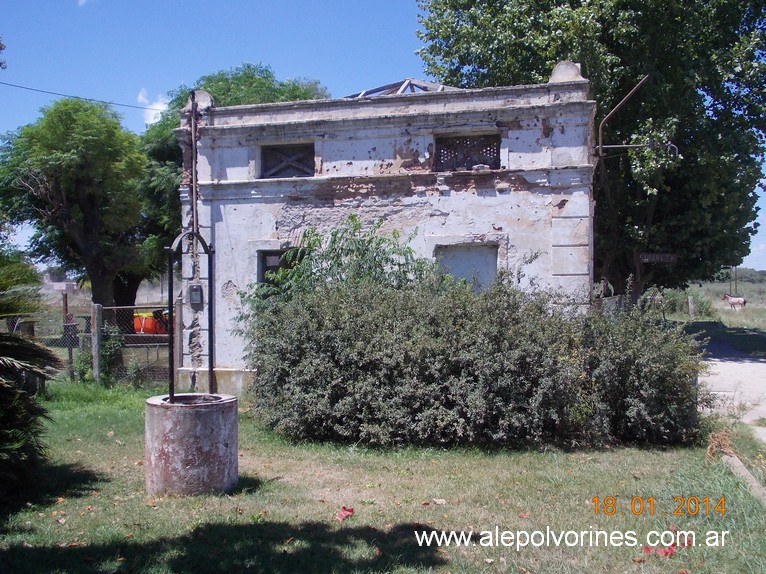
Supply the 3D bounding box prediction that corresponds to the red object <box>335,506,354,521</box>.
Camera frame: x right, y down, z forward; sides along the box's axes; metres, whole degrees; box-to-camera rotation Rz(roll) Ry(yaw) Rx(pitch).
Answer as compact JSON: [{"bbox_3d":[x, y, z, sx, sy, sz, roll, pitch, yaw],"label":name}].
[{"bbox_3d":[-0.273,1.593,5.950,0.140,0.070,0.120,-1,0,0],"label":"red object"}]

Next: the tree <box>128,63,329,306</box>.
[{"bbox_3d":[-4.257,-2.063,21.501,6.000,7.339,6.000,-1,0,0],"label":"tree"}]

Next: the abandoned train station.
[{"bbox_3d":[0.446,-0.890,14.247,6.230,4.950,4.600,-1,0,16],"label":"abandoned train station"}]

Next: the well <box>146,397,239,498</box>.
[{"bbox_3d":[-1.598,1.288,6.997,0.770,0.701,0.770,-1,0,0],"label":"well"}]

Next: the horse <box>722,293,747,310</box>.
[{"bbox_3d":[27.598,1.241,66.000,2.000,1.500,0.500,-1,0,23],"label":"horse"}]

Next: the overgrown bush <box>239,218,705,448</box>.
[{"bbox_3d":[0.878,0.422,9.695,5.015,2.355,2.300,-1,0,12],"label":"overgrown bush"}]

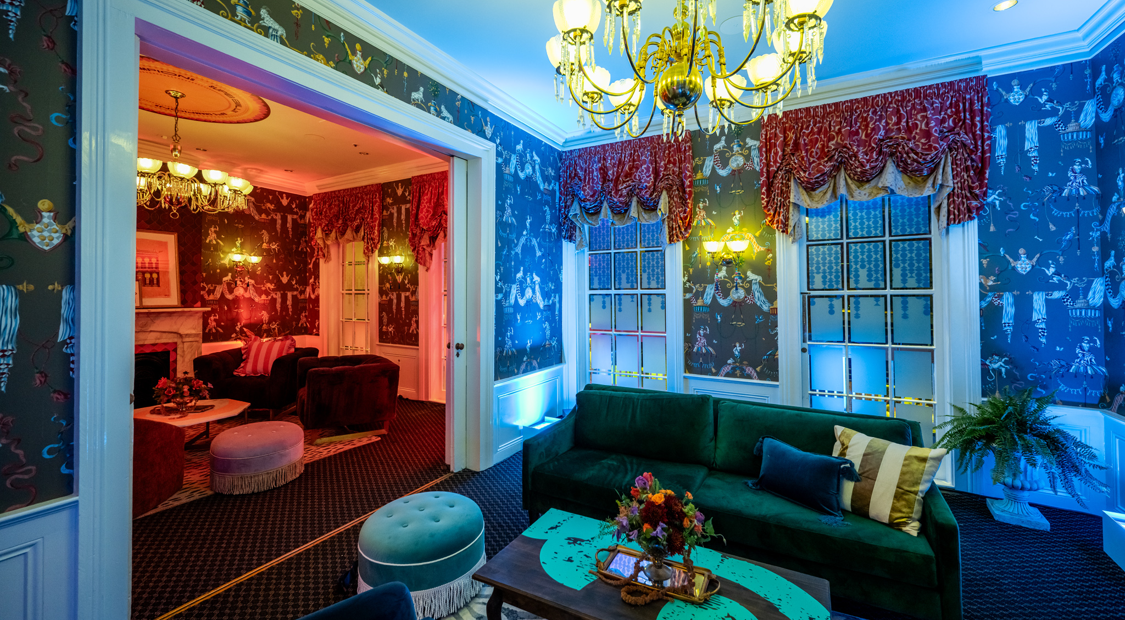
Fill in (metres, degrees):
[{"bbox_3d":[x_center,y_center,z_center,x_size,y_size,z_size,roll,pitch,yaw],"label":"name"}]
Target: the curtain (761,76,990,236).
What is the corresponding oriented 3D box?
[{"bbox_3d":[2.420,-1.166,3.537,1.479,1.046,0.167,1,2,30],"label":"curtain"}]

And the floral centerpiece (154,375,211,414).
[{"bbox_3d":[-3.641,0.791,4.195,0.426,0.372,0.426,1,2,30],"label":"floral centerpiece"}]

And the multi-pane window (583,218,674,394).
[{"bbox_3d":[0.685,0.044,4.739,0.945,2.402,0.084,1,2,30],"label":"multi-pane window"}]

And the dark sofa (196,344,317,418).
[{"bbox_3d":[-3.905,0.928,5.627,0.914,0.791,0.914,0,1,-5],"label":"dark sofa"}]

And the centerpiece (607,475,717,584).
[{"bbox_3d":[0.401,0.858,1.728,0.403,0.426,0.380,1,1,30],"label":"centerpiece"}]

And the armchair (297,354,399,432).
[{"bbox_3d":[-2.435,0.957,4.986,0.891,0.791,0.853,-1,1,-29],"label":"armchair"}]

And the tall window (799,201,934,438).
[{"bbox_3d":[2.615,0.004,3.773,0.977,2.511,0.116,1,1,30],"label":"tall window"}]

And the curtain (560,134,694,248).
[{"bbox_3d":[0.642,-1.223,4.562,1.414,1.041,0.167,1,2,30],"label":"curtain"}]

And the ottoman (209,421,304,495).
[{"bbox_3d":[-2.499,1.187,3.603,0.623,0.433,0.623,1,2,30],"label":"ottoman"}]

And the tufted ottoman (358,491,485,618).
[{"bbox_3d":[-0.739,1.259,2.347,0.659,0.400,0.659,0,1,0],"label":"tufted ottoman"}]

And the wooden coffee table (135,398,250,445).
[{"bbox_3d":[-3.673,1.186,4.193,1.085,0.388,1.085,0,1,-23],"label":"wooden coffee table"}]

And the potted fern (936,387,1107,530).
[{"bbox_3d":[3.121,1.011,3.018,0.837,0.868,0.822,1,1,30],"label":"potted fern"}]

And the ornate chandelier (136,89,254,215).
[{"bbox_3d":[-3.464,-1.392,3.906,1.110,1.094,1.110,1,2,30],"label":"ornate chandelier"}]

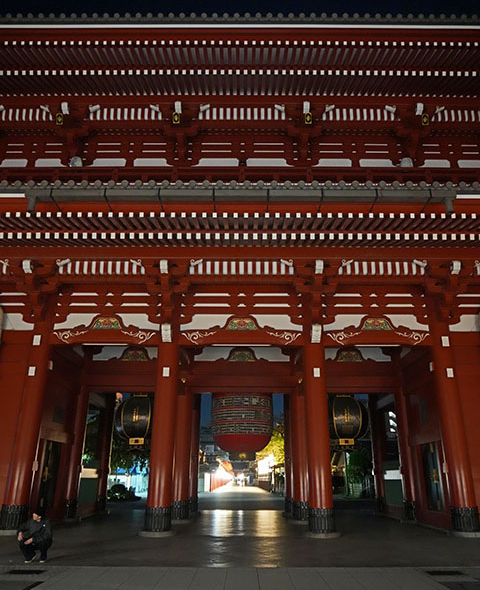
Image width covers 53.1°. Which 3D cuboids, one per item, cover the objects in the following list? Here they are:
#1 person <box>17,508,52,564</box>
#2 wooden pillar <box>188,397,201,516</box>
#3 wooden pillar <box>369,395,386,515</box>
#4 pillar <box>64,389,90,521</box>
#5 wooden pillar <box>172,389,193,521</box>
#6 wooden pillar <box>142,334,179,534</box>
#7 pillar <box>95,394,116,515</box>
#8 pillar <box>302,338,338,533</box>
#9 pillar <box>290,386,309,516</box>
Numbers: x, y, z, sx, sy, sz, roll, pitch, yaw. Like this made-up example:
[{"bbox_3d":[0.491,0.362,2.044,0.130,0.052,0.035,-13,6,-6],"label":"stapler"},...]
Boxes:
[{"bbox_3d":[-3.883,4.545,9.110,0.560,0.920,0.600,-8,-23,20],"label":"person"},{"bbox_3d":[-2.245,7.316,22.310,0.720,5.300,0.720,0,-21,0],"label":"wooden pillar"},{"bbox_3d":[6.497,7.320,22.267,0.720,5.350,0.720,0,-21,0],"label":"wooden pillar"},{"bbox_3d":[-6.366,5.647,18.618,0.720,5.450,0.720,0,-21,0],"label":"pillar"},{"bbox_3d":[-2.265,5.985,18.323,0.730,4.900,0.730,0,-21,0],"label":"wooden pillar"},{"bbox_3d":[-2.282,4.022,14.434,0.740,5.750,0.740,0,-21,0],"label":"wooden pillar"},{"bbox_3d":[-6.340,6.987,22.531,0.720,5.750,0.720,0,-21,0],"label":"pillar"},{"bbox_3d":[2.338,4.013,14.416,0.740,5.800,0.740,0,-21,0],"label":"pillar"},{"bbox_3d":[2.354,6.000,18.296,0.730,4.900,0.730,0,-21,0],"label":"pillar"}]

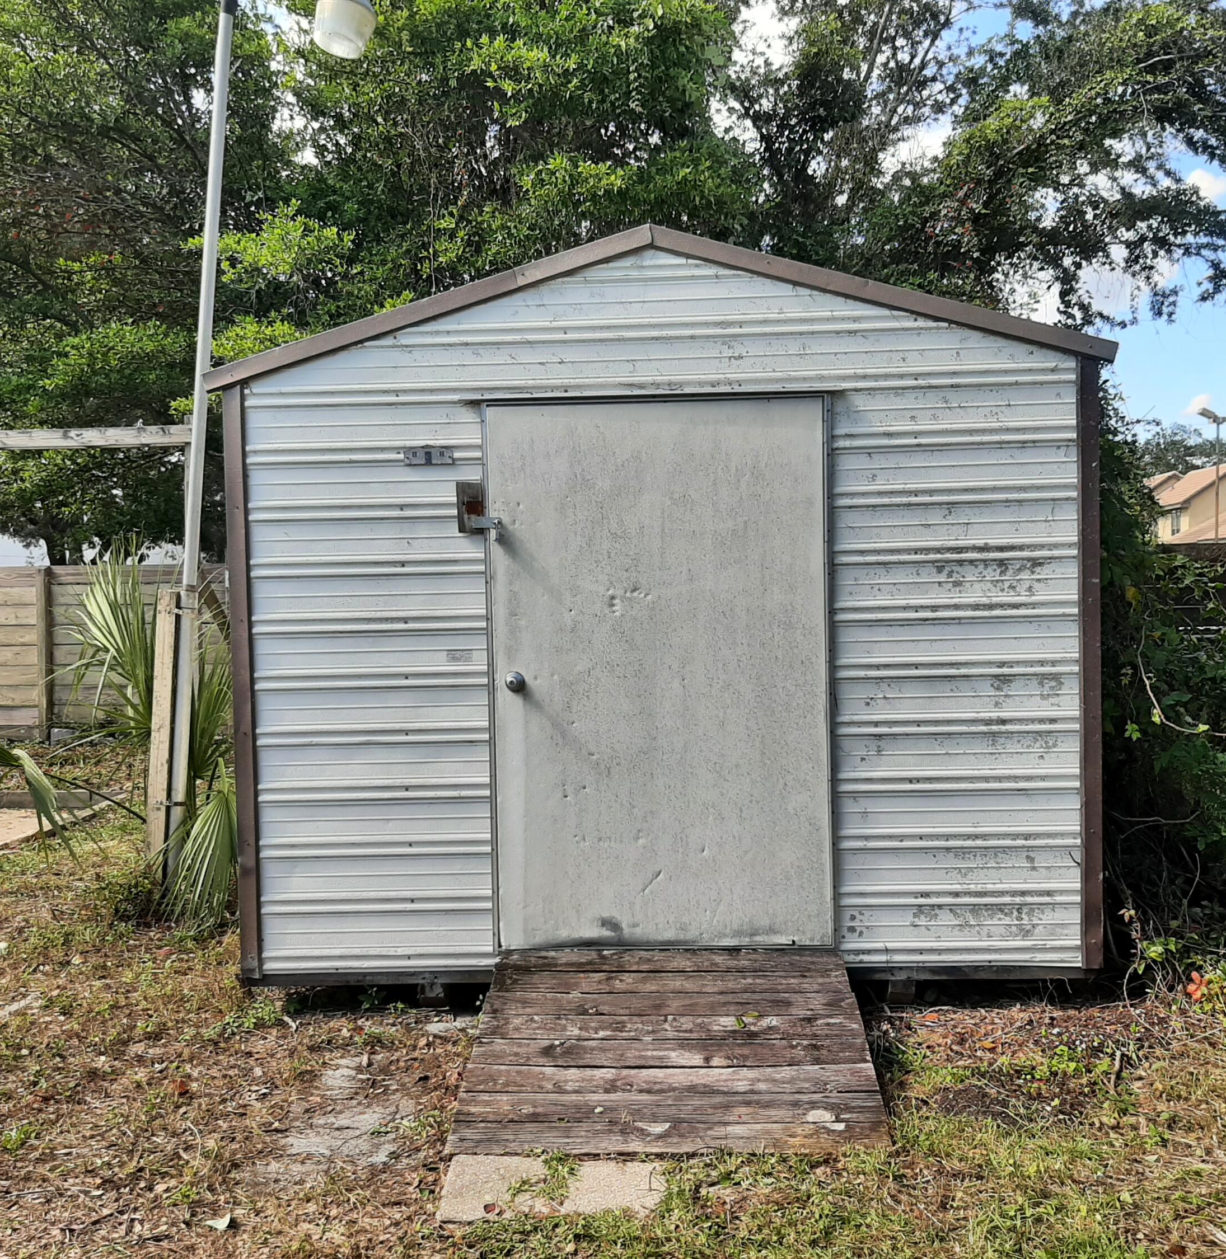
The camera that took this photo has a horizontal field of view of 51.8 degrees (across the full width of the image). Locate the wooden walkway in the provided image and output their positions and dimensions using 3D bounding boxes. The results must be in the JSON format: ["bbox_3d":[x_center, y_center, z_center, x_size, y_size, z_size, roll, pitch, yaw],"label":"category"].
[{"bbox_3d":[0.173,1.270,3.929,1.220,0.260,1.090,-1,2,2],"label":"wooden walkway"}]

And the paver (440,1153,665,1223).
[{"bbox_3d":[-0.145,1.445,3.217,0.590,0.055,0.345,-1,2,2],"label":"paver"}]

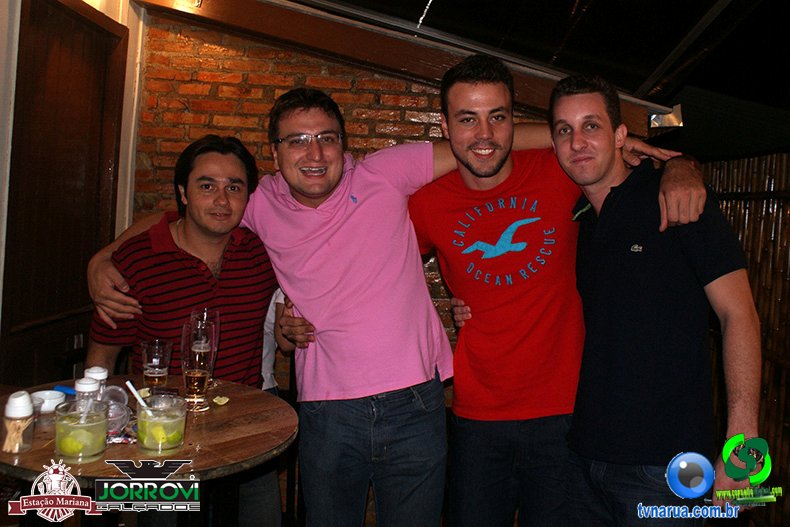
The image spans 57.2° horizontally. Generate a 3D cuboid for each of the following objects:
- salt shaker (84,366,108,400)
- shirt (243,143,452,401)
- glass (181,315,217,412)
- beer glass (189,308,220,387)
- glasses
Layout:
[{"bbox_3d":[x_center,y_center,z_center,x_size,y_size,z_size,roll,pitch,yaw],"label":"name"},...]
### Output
[{"bbox_3d":[-0.577,0.245,1.400,0.046,0.088,0.046,5,3,0],"label":"salt shaker"},{"bbox_3d":[-0.110,0.016,1.680,0.490,0.570,0.280,-7,2,7],"label":"shirt"},{"bbox_3d":[-0.405,0.213,1.495,0.069,0.179,0.069,5,3,0],"label":"glass"},{"bbox_3d":[-0.440,0.200,1.680,0.069,0.179,0.069,5,3,0],"label":"beer glass"},{"bbox_3d":[-0.191,-0.270,1.575,0.143,0.040,0.130,-4,4,-14],"label":"glasses"}]

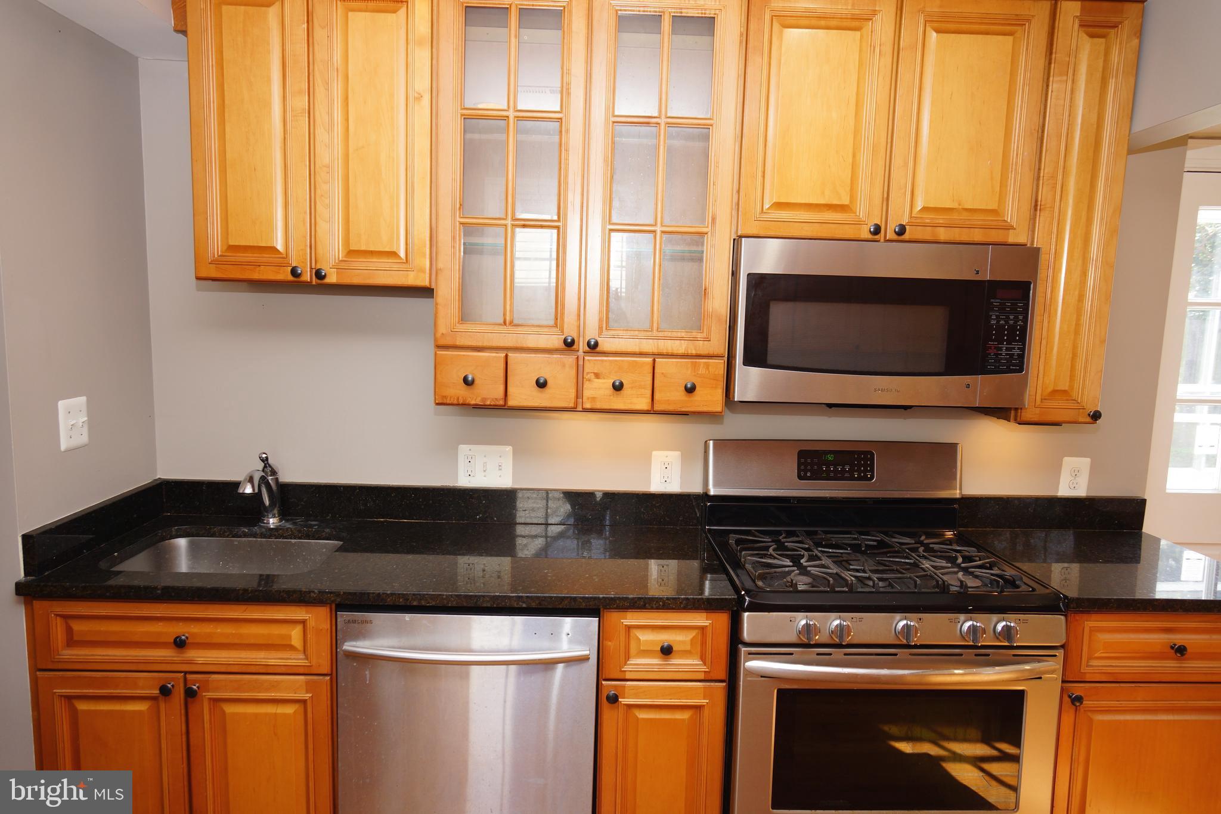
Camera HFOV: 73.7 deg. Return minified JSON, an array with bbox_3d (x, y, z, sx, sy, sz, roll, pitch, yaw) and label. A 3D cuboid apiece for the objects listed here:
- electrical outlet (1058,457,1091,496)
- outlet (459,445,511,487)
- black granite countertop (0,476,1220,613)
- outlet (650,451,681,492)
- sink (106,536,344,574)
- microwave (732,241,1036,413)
[{"bbox_3d":[1.435,0.217,2.516,0.087,0.121,0.008,1,7,-1],"label":"electrical outlet"},{"bbox_3d":[-0.380,0.179,2.473,0.162,0.125,0.008,1,7,-1],"label":"outlet"},{"bbox_3d":[0.155,0.361,2.192,3.052,0.134,0.633,1,7,-1],"label":"black granite countertop"},{"bbox_3d":[0.170,0.198,2.487,0.090,0.125,0.008,1,7,-1],"label":"outlet"},{"bbox_3d":[-1.002,0.487,2.172,0.546,0.200,0.415,1,7,-1],"label":"sink"},{"bbox_3d":[0.694,-0.231,2.249,0.759,0.416,0.396,1,7,-1],"label":"microwave"}]

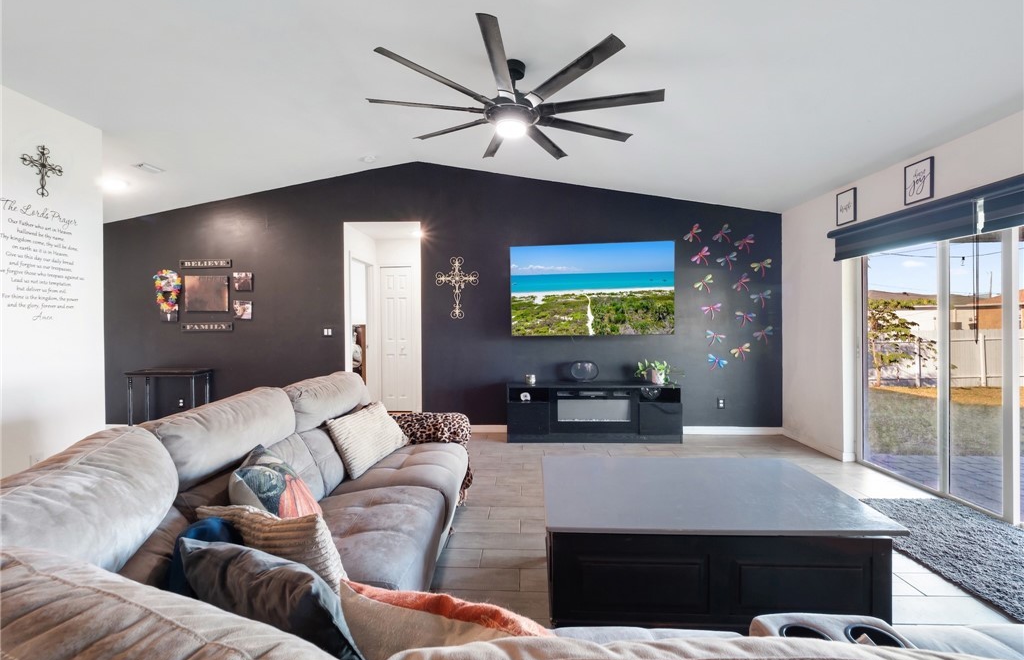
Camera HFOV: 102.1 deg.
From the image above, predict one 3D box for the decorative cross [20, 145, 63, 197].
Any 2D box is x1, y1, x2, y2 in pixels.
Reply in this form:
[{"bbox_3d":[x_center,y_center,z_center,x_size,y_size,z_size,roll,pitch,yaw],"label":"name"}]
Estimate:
[{"bbox_3d":[-3.185,-1.083,2.824,0.025,0.353,0.242,0,1,1],"label":"decorative cross"}]

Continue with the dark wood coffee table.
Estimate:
[{"bbox_3d":[0.918,1.026,2.162,1.490,0.425,0.885,0,1,2],"label":"dark wood coffee table"}]

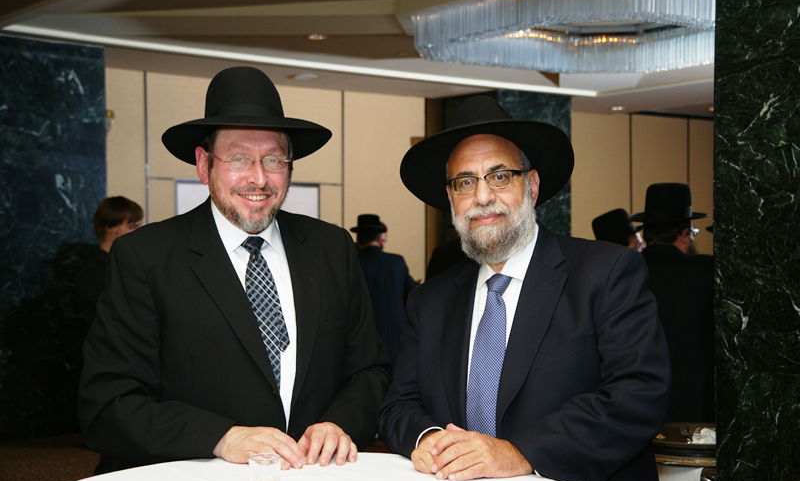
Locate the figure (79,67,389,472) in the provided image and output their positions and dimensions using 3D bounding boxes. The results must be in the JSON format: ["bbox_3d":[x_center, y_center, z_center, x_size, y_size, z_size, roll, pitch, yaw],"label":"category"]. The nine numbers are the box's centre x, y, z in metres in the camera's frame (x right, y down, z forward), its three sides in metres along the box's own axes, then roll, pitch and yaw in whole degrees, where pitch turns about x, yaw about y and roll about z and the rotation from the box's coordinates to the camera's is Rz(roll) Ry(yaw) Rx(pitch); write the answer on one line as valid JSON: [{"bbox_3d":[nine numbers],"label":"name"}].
[{"bbox_3d":[-0.320,0.590,2.420,0.620,1.820,0.500,0,0,-20],"label":"figure"}]

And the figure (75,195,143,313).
[{"bbox_3d":[-1.210,0.660,5.200,0.380,1.690,0.480,0,0,-35],"label":"figure"}]

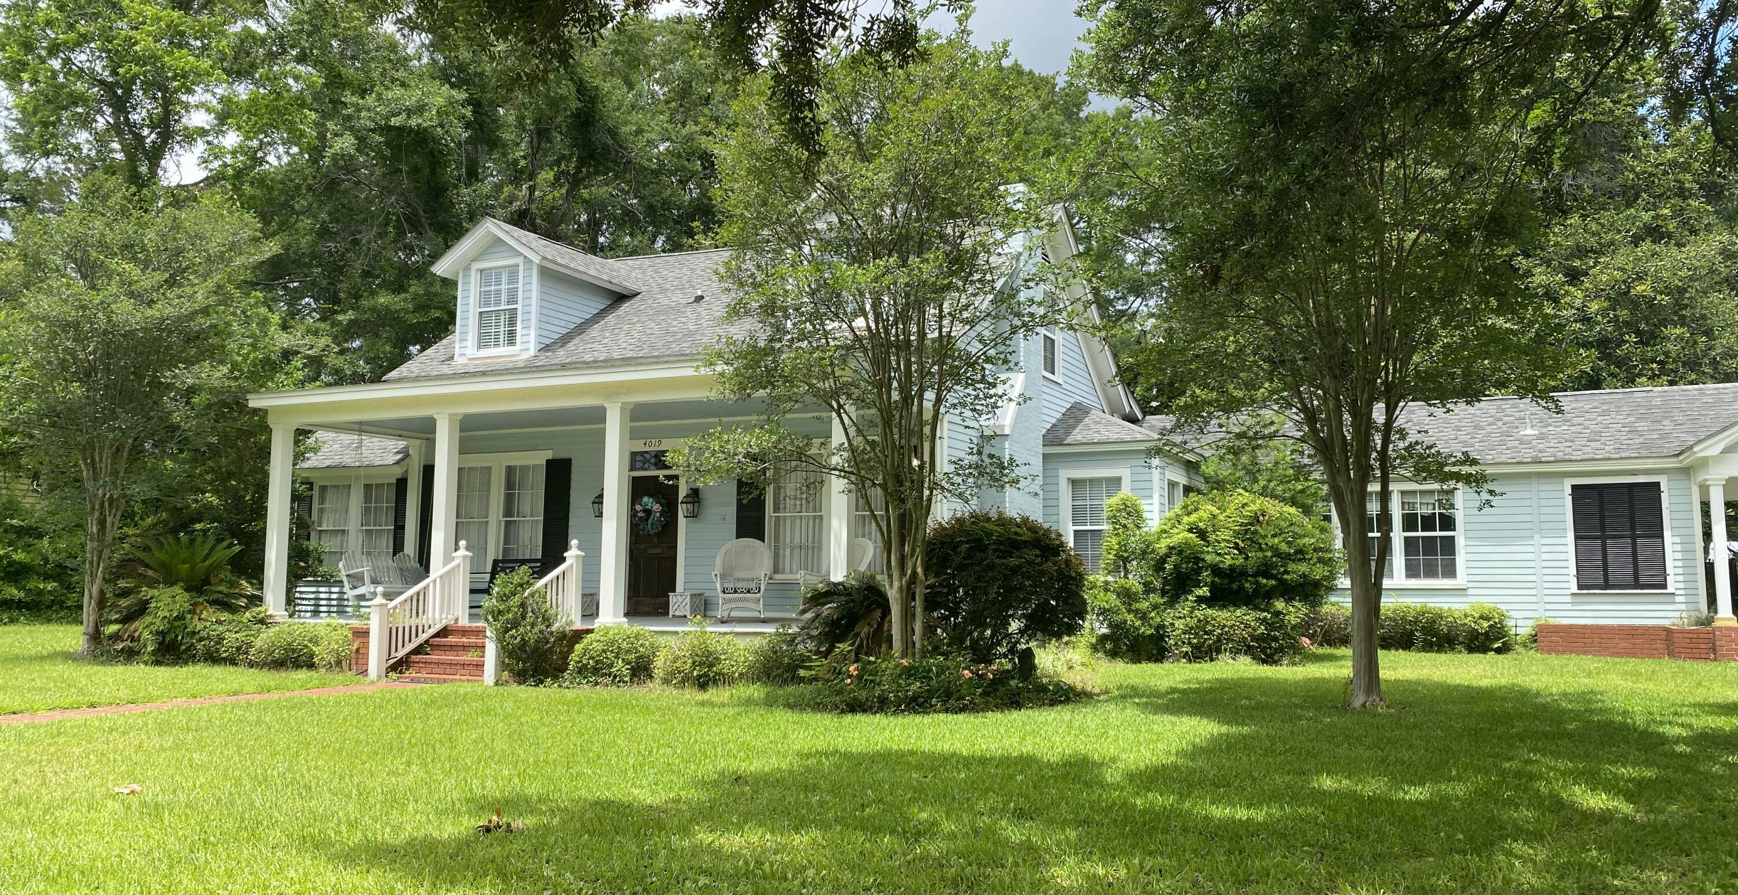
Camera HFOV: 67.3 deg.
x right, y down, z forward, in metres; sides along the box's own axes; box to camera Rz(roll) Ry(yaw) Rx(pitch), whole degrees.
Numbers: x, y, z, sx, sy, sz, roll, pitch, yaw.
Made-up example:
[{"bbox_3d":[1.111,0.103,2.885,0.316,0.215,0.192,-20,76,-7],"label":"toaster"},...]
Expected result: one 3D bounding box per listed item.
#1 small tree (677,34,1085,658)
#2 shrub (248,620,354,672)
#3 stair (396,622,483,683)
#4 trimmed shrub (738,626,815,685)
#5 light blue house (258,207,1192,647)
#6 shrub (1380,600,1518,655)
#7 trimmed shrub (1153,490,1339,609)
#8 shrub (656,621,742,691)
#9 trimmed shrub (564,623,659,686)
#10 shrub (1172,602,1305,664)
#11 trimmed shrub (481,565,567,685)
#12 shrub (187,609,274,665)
[{"bbox_3d":[0.199,-1.065,14.701,4.500,7.536,4.400,0,-5,0],"label":"small tree"},{"bbox_3d":[-7.826,2.707,17.947,1.600,0.648,1.000,-2,-6,24],"label":"shrub"},{"bbox_3d":[-4.799,2.562,16.188,1.750,0.650,1.200,-2,-6,24],"label":"stair"},{"bbox_3d":[-1.049,2.330,14.433,0.900,0.690,0.830,0,-5,0],"label":"trimmed shrub"},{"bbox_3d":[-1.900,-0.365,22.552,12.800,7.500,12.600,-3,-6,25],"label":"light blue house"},{"bbox_3d":[9.127,2.815,20.516,1.950,0.750,0.950,-3,-6,25],"label":"shrub"},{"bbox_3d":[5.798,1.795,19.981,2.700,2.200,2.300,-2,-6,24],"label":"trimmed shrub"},{"bbox_3d":[-1.944,2.351,14.807,0.980,0.720,0.880,-3,-6,25],"label":"shrub"},{"bbox_3d":[-3.082,2.458,15.605,1.150,0.675,0.950,-2,-6,24],"label":"trimmed shrub"},{"bbox_3d":[5.332,2.667,18.841,1.900,0.840,1.250,-2,-6,24],"label":"shrub"},{"bbox_3d":[-4.068,2.081,15.363,1.000,1.360,0.950,-2,-6,24],"label":"trimmed shrub"},{"bbox_3d":[-9.244,2.719,18.788,1.200,0.730,1.000,-3,-6,25],"label":"shrub"}]

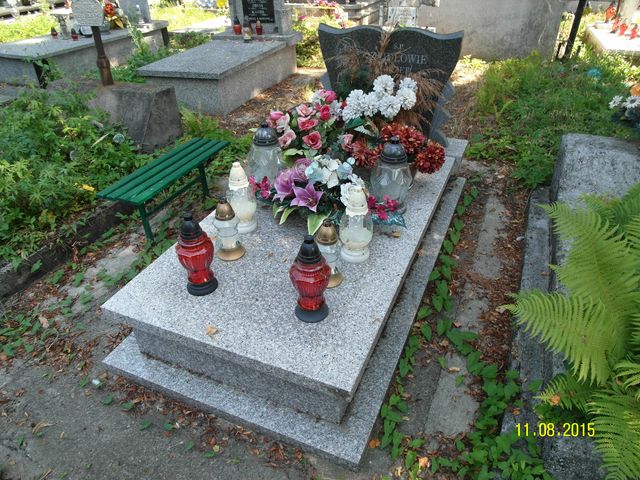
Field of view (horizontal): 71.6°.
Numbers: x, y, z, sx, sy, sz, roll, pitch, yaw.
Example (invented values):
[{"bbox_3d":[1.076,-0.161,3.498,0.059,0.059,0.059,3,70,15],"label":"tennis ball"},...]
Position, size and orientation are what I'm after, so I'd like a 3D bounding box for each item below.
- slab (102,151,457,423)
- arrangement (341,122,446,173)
[{"bbox_3d":[-0.001,-0.011,2.108,0.942,0.260,1.688,12,37,21],"label":"slab"},{"bbox_3d":[0.365,-0.466,2.275,0.495,0.267,0.238,12,38,21],"label":"arrangement"}]

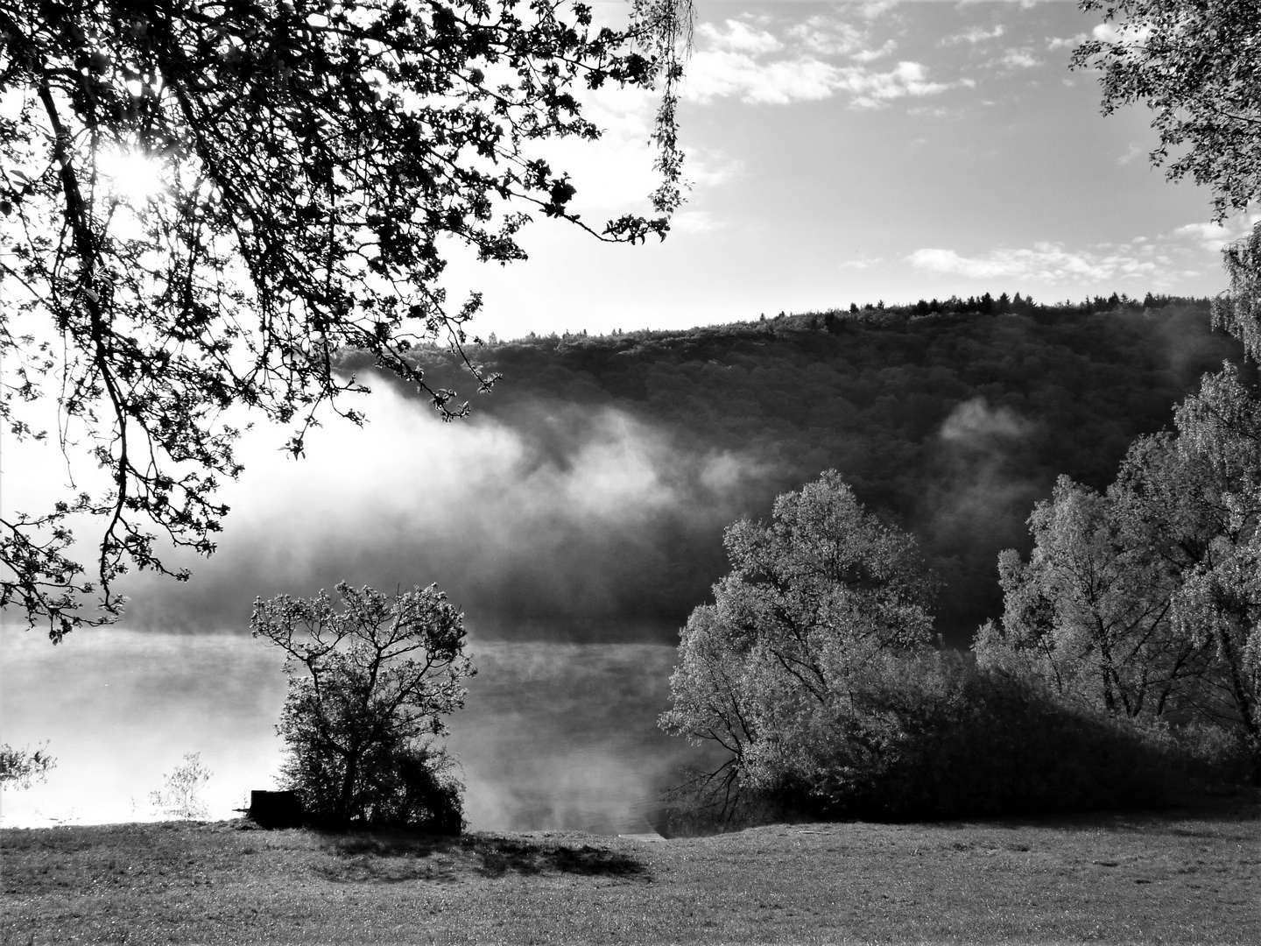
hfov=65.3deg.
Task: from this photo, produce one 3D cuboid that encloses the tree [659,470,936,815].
[{"bbox_3d":[5.300,5.200,31.000,8.600,10.200,7.800,0,-9,0],"label":"tree"}]

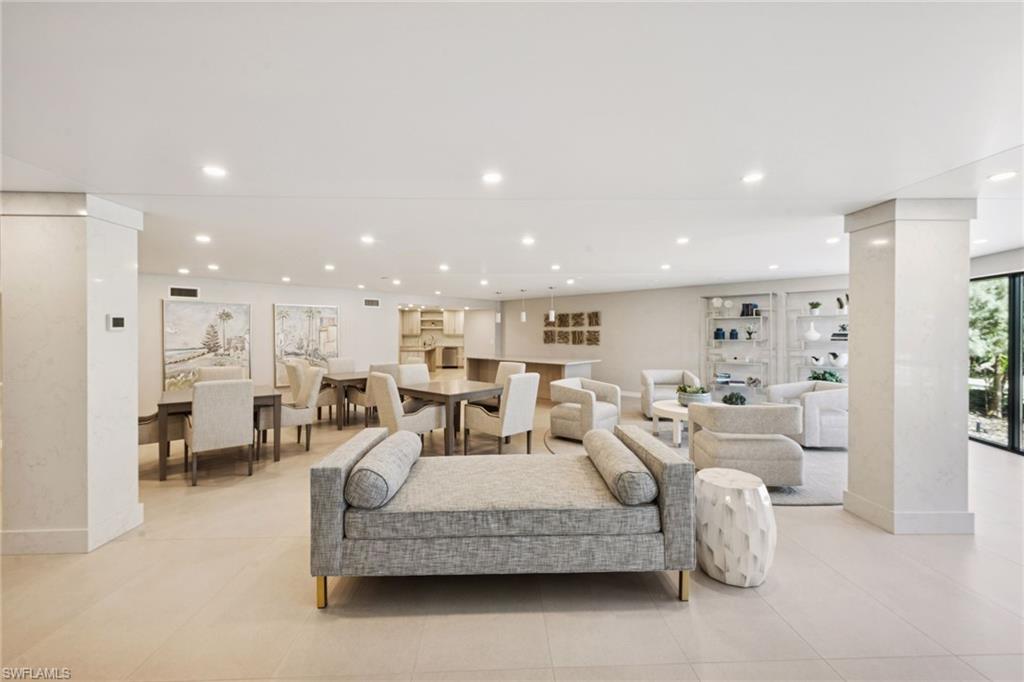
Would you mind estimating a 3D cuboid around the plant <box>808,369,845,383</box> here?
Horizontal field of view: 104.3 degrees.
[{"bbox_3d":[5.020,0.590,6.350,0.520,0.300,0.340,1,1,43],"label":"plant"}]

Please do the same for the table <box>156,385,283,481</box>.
[{"bbox_3d":[-3.390,0.994,4.660,1.060,0.762,1.060,-1,1,-40],"label":"table"}]

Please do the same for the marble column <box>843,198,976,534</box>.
[{"bbox_3d":[3.065,0.187,3.100,0.595,2.435,0.450,0,1,0],"label":"marble column"}]

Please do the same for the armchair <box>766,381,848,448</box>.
[{"bbox_3d":[4.140,0.984,5.530,0.780,0.750,0.800,0,1,-2],"label":"armchair"}]

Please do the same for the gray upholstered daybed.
[{"bbox_3d":[-0.046,1.033,2.573,2.042,0.745,0.898,0,1,-2],"label":"gray upholstered daybed"}]

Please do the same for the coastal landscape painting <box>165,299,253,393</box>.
[{"bbox_3d":[-5.504,0.119,7.238,1.272,1.647,0.049,-1,1,-41],"label":"coastal landscape painting"}]

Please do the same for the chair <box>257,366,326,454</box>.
[{"bbox_3d":[-2.800,0.869,4.990,0.660,1.000,0.570,-1,1,-38],"label":"chair"}]

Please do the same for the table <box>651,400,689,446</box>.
[{"bbox_3d":[2.496,1.127,5.466,1.055,0.454,1.055,0,1,0],"label":"table"}]

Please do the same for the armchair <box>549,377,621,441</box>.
[{"bbox_3d":[1.042,0.969,5.617,0.710,0.764,0.730,1,1,41],"label":"armchair"}]

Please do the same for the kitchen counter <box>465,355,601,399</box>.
[{"bbox_3d":[0.370,0.832,9.210,1.150,0.914,3.240,-1,1,-40],"label":"kitchen counter"}]

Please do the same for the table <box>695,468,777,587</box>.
[{"bbox_3d":[1.346,1.128,2.471,0.444,0.558,0.444,0,1,0],"label":"table"}]

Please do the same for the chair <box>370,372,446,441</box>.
[{"bbox_3d":[-1.236,0.876,4.583,0.543,0.986,0.661,1,1,42],"label":"chair"}]

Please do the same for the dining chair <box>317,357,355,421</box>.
[{"bbox_3d":[-3.120,0.827,7.200,0.570,1.000,0.640,-1,1,-40],"label":"dining chair"}]

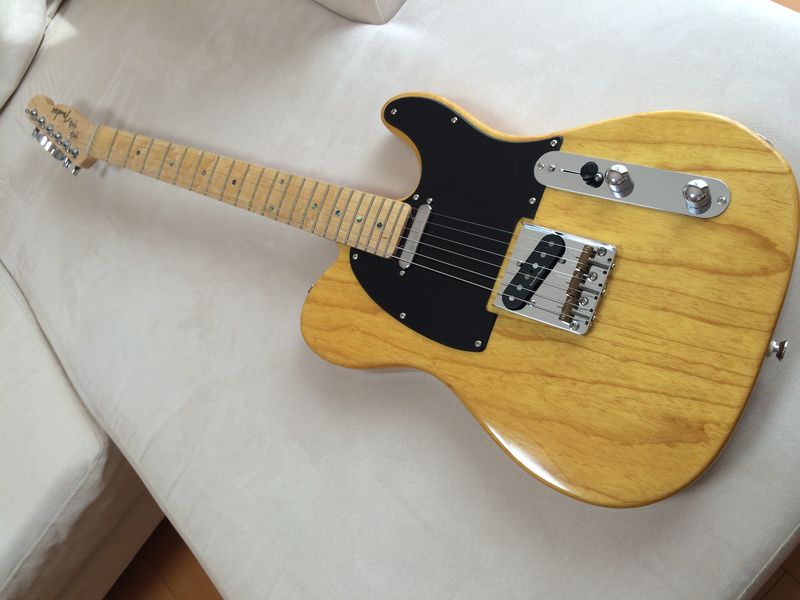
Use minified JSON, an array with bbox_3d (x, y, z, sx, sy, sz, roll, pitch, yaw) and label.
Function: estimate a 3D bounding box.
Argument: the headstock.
[{"bbox_3d":[-0.463,-0.227,0.924,0.165,0.034,0.092,20,90,27],"label":"headstock"}]

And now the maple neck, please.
[{"bbox_3d":[-0.198,-0.137,0.778,0.485,0.024,0.056,20,90,27],"label":"maple neck"}]

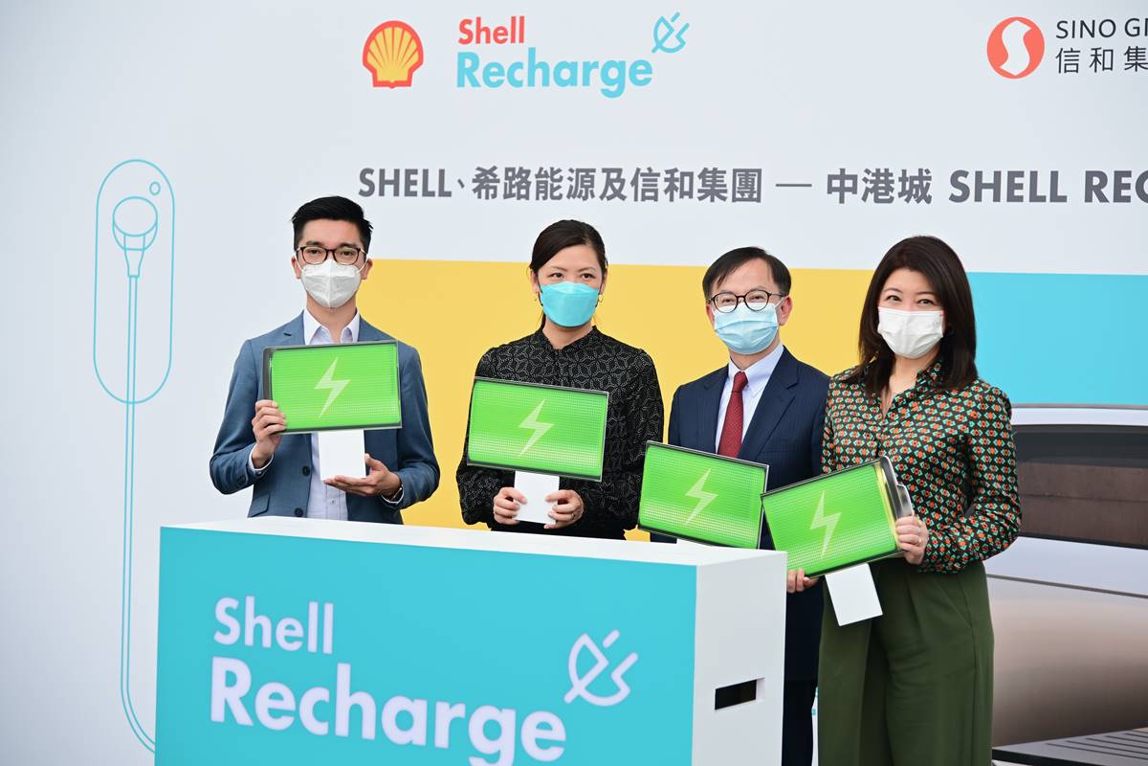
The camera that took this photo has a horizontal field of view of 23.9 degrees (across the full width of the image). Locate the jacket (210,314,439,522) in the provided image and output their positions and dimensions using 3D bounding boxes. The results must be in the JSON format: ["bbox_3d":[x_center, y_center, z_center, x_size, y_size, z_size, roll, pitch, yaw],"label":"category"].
[{"bbox_3d":[-0.556,0.205,6.000,0.500,0.720,0.340,1,1,-2],"label":"jacket"}]

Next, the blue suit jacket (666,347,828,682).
[{"bbox_3d":[0.387,0.280,5.820,0.480,0.720,0.310,2,1,22],"label":"blue suit jacket"}]

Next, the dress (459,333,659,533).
[{"bbox_3d":[-0.043,0.385,5.950,0.455,1.020,0.320,2,1,13],"label":"dress"}]

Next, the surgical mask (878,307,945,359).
[{"bbox_3d":[0.688,-0.102,5.530,0.130,0.104,0.085,6,1,7],"label":"surgical mask"}]

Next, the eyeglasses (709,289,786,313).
[{"bbox_3d":[0.373,-0.176,5.810,0.142,0.046,0.140,-4,1,16],"label":"eyeglasses"}]

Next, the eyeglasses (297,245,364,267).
[{"bbox_3d":[-0.540,-0.281,6.010,0.147,0.045,0.140,2,-3,-3],"label":"eyeglasses"}]

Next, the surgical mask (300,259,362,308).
[{"bbox_3d":[-0.536,-0.218,5.980,0.133,0.109,0.085,2,1,-3],"label":"surgical mask"}]

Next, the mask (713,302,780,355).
[{"bbox_3d":[0.366,-0.117,5.780,0.132,0.112,0.085,-4,1,14],"label":"mask"}]

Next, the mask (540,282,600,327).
[{"bbox_3d":[-0.009,-0.170,5.920,0.126,0.102,0.085,1,1,-1],"label":"mask"}]

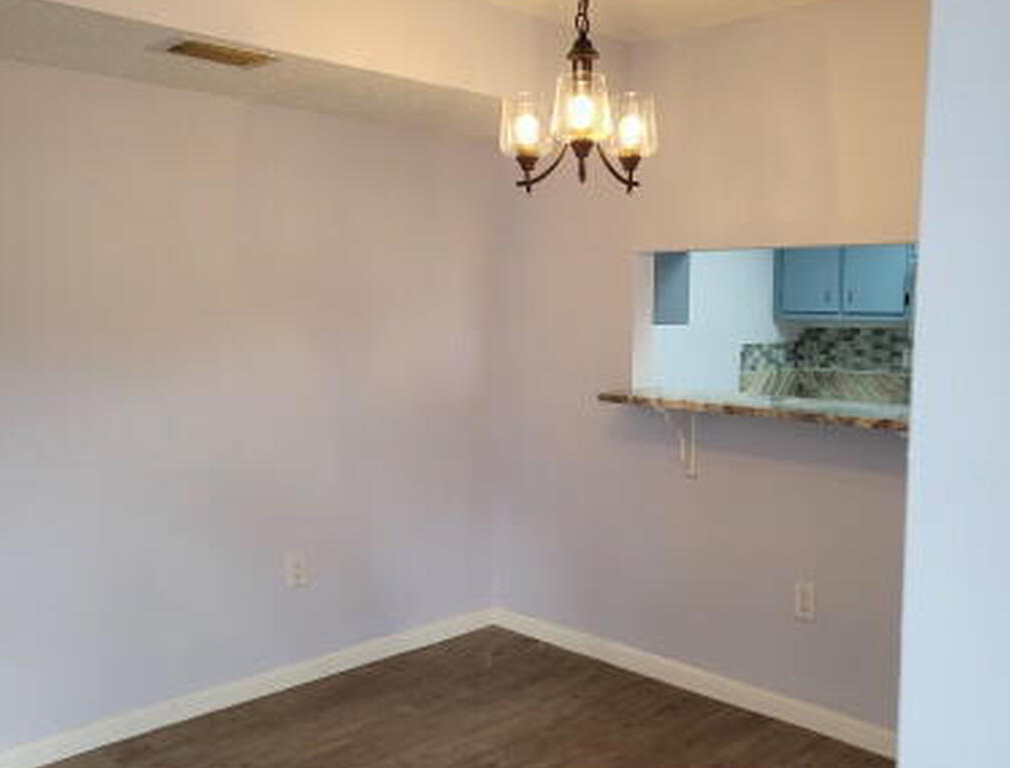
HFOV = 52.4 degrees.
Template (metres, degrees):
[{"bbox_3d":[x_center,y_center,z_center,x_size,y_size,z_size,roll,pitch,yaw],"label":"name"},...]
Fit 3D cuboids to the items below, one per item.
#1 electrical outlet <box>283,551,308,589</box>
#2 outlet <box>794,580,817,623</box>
[{"bbox_3d":[-0.756,0.674,3.726,0.012,0.118,0.074,5,7,44],"label":"electrical outlet"},{"bbox_3d":[0.999,0.724,3.421,0.074,0.118,0.012,5,7,44],"label":"outlet"}]

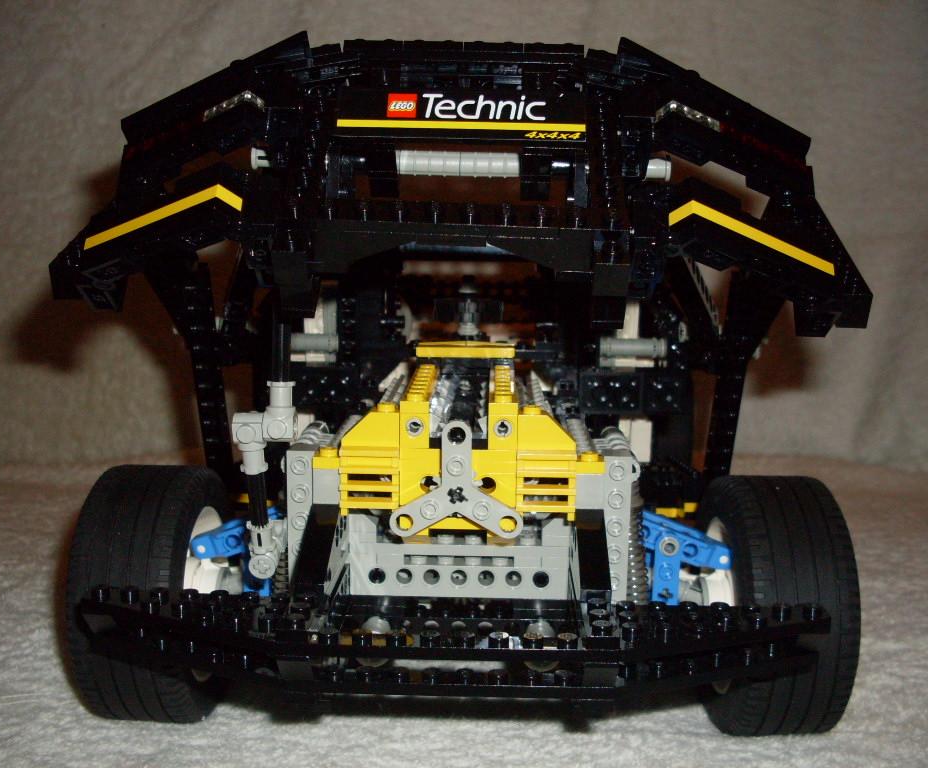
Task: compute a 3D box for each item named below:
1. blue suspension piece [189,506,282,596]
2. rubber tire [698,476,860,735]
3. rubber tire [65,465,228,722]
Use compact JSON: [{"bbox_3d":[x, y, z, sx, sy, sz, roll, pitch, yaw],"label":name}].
[{"bbox_3d":[-0.072,0.054,0.363,0.034,0.029,0.020,1,9,1],"label":"blue suspension piece"},{"bbox_3d":[0.098,0.071,0.364,0.036,0.082,0.082,1,9,0],"label":"rubber tire"},{"bbox_3d":[-0.099,0.068,0.367,0.036,0.082,0.082,1,9,0],"label":"rubber tire"}]

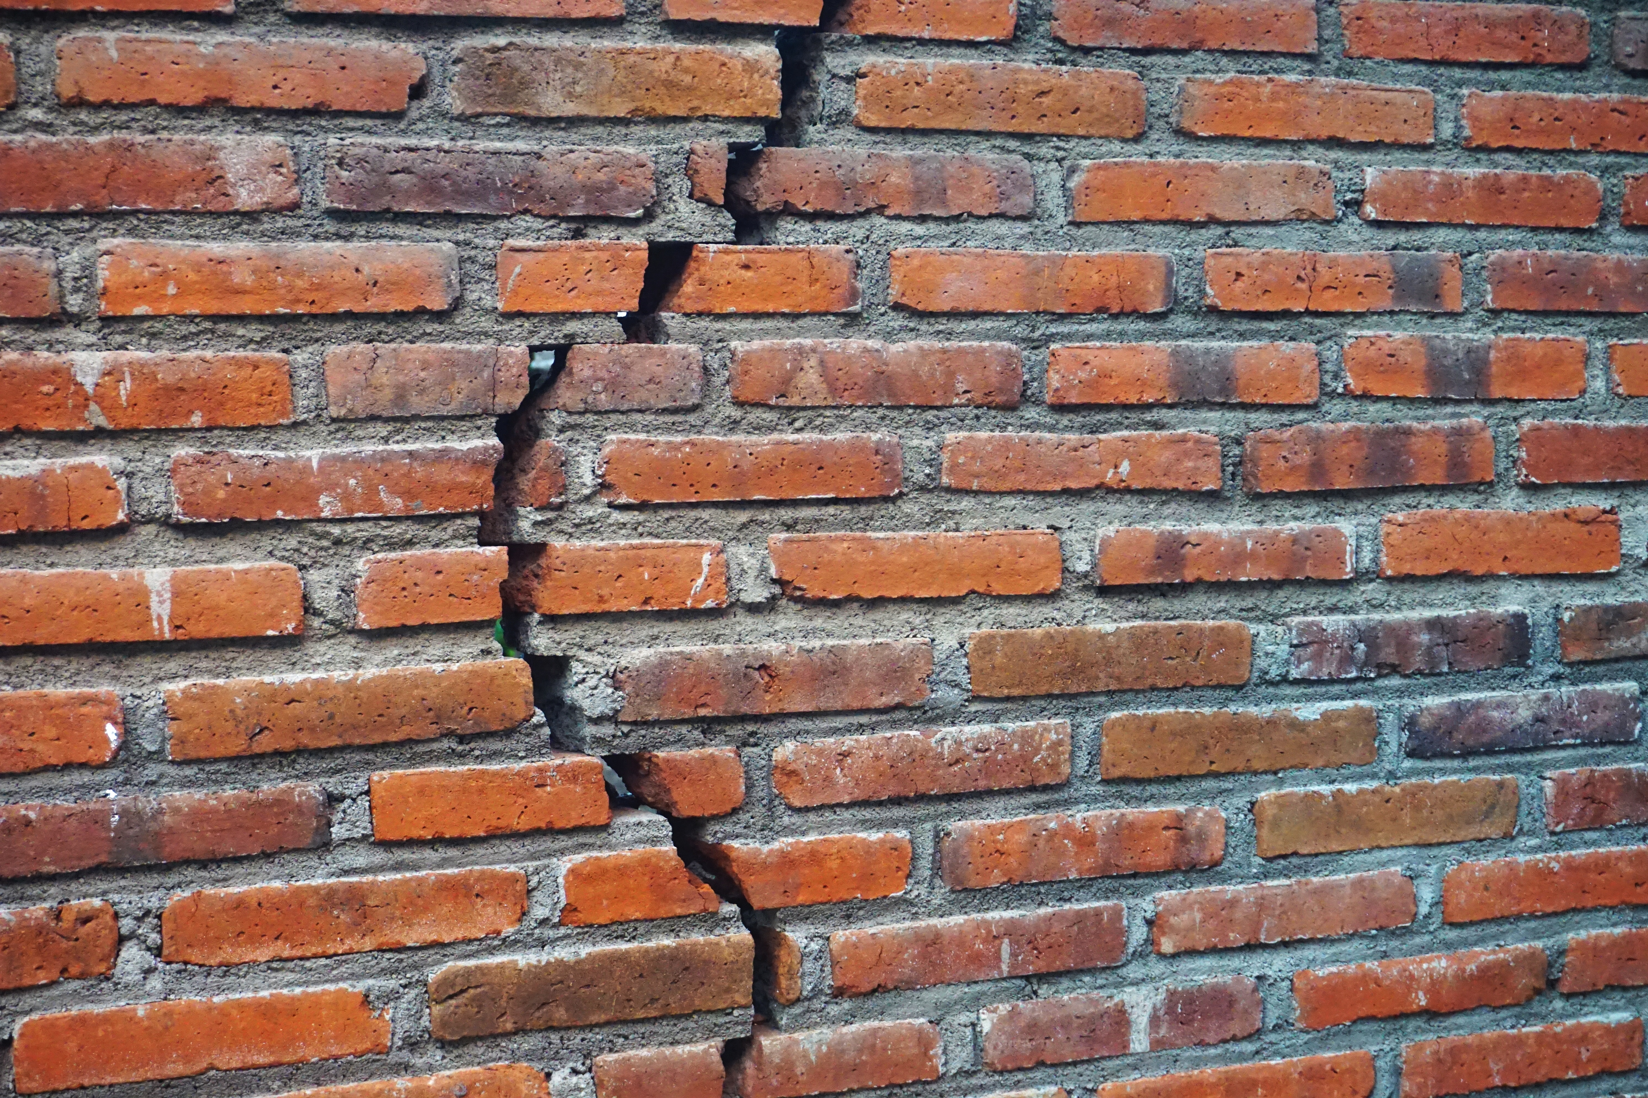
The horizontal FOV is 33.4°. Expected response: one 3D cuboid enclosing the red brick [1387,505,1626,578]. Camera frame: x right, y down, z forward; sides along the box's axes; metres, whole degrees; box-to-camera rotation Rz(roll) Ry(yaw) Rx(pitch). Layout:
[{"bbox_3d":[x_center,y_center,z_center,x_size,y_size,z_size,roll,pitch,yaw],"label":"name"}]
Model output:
[{"bbox_3d":[0.476,-0.002,2.050,0.213,0.048,0.100,-1,-2,-24],"label":"red brick"}]

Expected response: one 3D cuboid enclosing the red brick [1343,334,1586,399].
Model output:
[{"bbox_3d":[0.487,-0.143,2.219,0.234,0.048,0.110,-1,-1,-24],"label":"red brick"}]

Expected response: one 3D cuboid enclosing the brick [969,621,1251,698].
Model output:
[{"bbox_3d":[0.192,0.082,2.080,0.240,0.047,0.110,-2,-1,-24],"label":"brick"}]

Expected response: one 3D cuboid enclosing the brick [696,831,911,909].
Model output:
[{"bbox_3d":[-0.027,0.211,1.815,0.138,0.040,0.100,-2,-2,-24],"label":"brick"}]

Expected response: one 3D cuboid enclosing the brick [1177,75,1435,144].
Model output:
[{"bbox_3d":[0.351,-0.336,2.163,0.233,0.043,0.110,-2,0,-24],"label":"brick"}]

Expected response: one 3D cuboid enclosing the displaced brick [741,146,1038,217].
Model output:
[{"bbox_3d":[0.029,-0.240,1.862,0.201,0.042,0.100,-2,-2,-24],"label":"displaced brick"}]

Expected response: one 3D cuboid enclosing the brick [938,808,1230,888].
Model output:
[{"bbox_3d":[0.171,0.220,2.068,0.237,0.047,0.110,-1,-1,-24],"label":"brick"}]

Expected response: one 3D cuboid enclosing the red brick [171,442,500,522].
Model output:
[{"bbox_3d":[-0.312,-0.038,1.700,0.199,0.042,0.100,-2,-2,-24],"label":"red brick"}]

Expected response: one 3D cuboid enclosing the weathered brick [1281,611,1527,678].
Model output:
[{"bbox_3d":[0.437,0.075,2.192,0.229,0.046,0.110,-2,-1,-24],"label":"weathered brick"}]

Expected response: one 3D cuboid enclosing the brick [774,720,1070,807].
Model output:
[{"bbox_3d":[0.048,0.145,1.897,0.220,0.044,0.105,-2,-1,-24],"label":"brick"}]

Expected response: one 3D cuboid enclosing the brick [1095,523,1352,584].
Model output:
[{"bbox_3d":[0.261,0.006,1.953,0.206,0.039,0.100,-1,-2,-24],"label":"brick"}]

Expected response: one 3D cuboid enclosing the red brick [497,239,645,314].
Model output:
[{"bbox_3d":[-0.192,-0.183,1.913,0.106,0.048,0.110,-2,0,-24],"label":"red brick"}]

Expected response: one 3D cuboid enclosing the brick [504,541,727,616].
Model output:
[{"bbox_3d":[-0.144,0.019,1.815,0.129,0.044,0.105,-2,-1,-24],"label":"brick"}]

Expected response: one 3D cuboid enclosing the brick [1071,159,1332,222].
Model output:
[{"bbox_3d":[0.249,-0.253,1.997,0.219,0.043,0.105,-2,-1,-24],"label":"brick"}]

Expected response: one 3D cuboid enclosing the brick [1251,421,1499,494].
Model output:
[{"bbox_3d":[0.378,-0.066,2.050,0.218,0.045,0.105,-2,-1,-24],"label":"brick"}]

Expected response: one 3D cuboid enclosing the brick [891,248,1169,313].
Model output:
[{"bbox_3d":[0.122,-0.178,1.900,0.214,0.040,0.100,-2,-2,-24],"label":"brick"}]

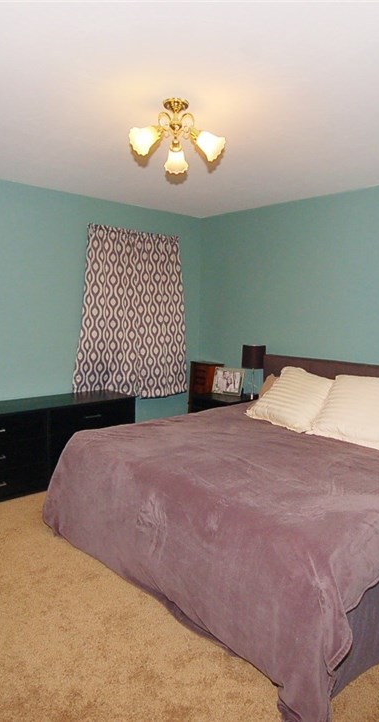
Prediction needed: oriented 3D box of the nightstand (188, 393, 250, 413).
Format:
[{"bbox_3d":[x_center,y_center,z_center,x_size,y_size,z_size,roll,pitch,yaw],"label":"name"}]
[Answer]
[{"bbox_3d":[0.349,0.644,4.481,0.450,0.626,0.580,-5,9,-41],"label":"nightstand"}]

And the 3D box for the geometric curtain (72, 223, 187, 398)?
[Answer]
[{"bbox_3d":[-0.525,-0.438,4.410,1.250,1.630,0.100,-5,9,-41],"label":"geometric curtain"}]

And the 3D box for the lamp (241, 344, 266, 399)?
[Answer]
[{"bbox_3d":[0.593,0.106,4.195,0.215,0.510,0.215,1,7,0],"label":"lamp"}]

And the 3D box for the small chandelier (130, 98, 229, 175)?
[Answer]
[{"bbox_3d":[-0.069,-1.079,2.191,0.430,0.315,0.410,1,7,-2],"label":"small chandelier"}]

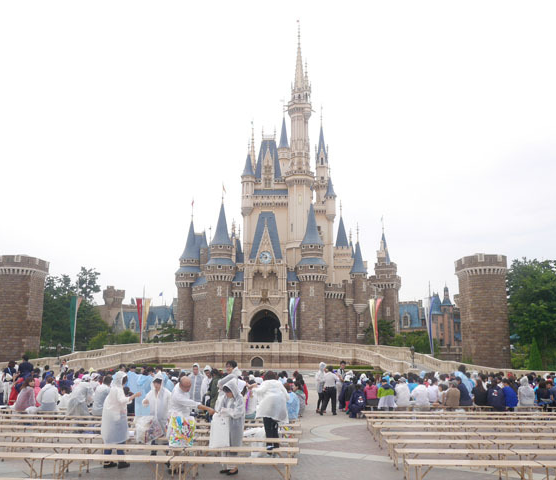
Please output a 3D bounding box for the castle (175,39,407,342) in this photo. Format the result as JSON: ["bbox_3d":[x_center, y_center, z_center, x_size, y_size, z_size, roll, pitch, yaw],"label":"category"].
[{"bbox_3d":[1.900,-9.181,75.384,28.000,49.500,29.000,0,-12,2],"label":"castle"}]

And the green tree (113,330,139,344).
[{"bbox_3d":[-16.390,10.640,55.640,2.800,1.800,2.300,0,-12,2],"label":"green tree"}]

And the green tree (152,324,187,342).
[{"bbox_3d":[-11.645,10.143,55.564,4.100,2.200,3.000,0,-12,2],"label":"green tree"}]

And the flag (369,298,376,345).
[{"bbox_3d":[9.019,7.738,49.151,0.850,4.500,0.300,0,-12,2],"label":"flag"}]

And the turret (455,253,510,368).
[{"bbox_3d":[16.286,5.680,41.128,3.400,9.000,3.300,0,-12,2],"label":"turret"}]

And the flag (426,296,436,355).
[{"bbox_3d":[11.738,6.538,39.590,0.820,4.500,0.300,0,-12,2],"label":"flag"}]

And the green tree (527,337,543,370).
[{"bbox_3d":[19.502,8.706,39.361,1.250,2.900,1.250,0,-12,2],"label":"green tree"}]

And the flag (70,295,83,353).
[{"bbox_3d":[-16.001,6.710,41.110,0.880,4.400,0.300,0,-12,2],"label":"flag"}]

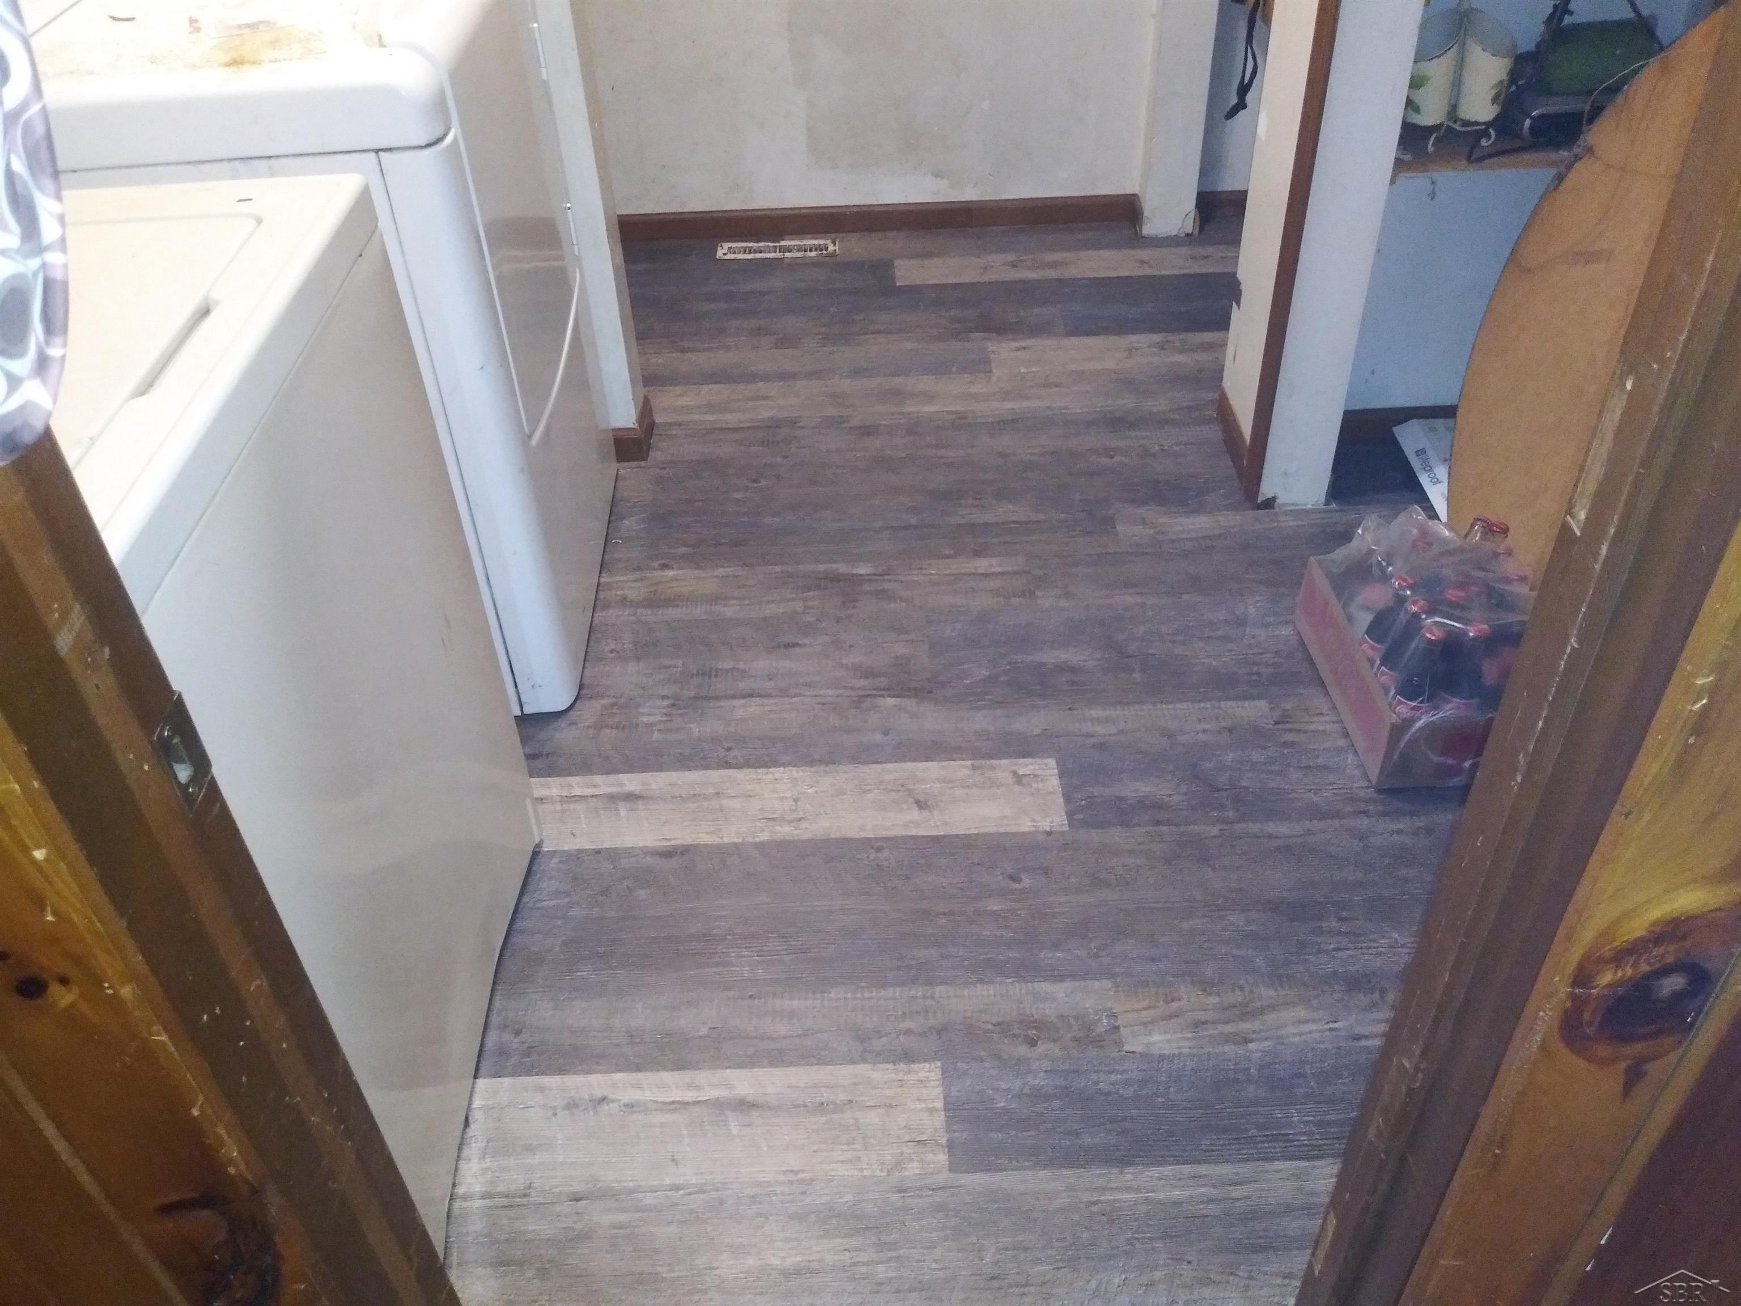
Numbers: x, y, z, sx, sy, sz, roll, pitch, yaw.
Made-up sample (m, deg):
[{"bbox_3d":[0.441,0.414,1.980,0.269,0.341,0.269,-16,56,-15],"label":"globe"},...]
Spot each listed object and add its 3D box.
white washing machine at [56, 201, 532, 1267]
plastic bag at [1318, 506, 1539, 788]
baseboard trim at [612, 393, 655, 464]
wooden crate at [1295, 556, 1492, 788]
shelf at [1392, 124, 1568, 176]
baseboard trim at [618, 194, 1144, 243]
[{"bbox_3d":[-0.790,0.132,1.304,0.675,0.947,0.695,-3,40,-1],"label":"white washing machine"},{"bbox_3d":[0.823,-0.031,1.966,0.252,0.242,0.368,-2,40,0],"label":"plastic bag"},{"bbox_3d":[-0.472,-0.447,2.658,0.072,0.083,0.149,-2,40,0],"label":"baseboard trim"},{"bbox_3d":[0.822,0.018,2.014,0.257,0.126,0.377,-2,40,0],"label":"wooden crate"},{"bbox_3d":[1.041,-0.812,2.154,0.473,0.022,0.206,-2,40,0],"label":"shelf"},{"bbox_3d":[0.017,-1.094,3.421,1.330,0.070,0.017,-2,40,0],"label":"baseboard trim"}]

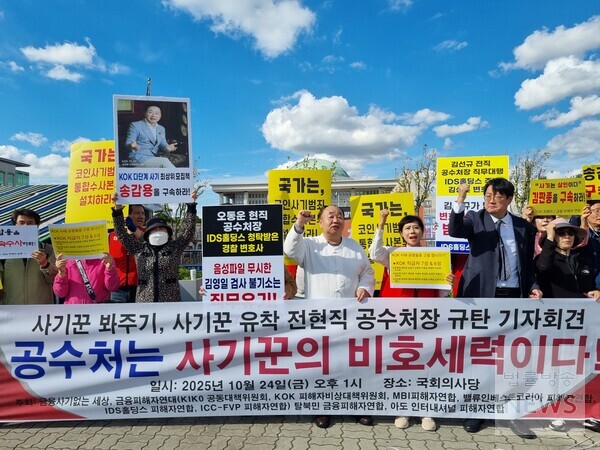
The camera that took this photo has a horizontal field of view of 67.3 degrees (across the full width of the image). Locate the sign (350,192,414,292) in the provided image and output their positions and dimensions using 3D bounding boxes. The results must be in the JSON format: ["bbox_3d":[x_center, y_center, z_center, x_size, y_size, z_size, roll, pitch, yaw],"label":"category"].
[{"bbox_3d":[0.778,0.161,4.150,0.595,0.880,0.020,-4,-2,0],"label":"sign"}]

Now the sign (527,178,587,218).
[{"bbox_3d":[2.002,-0.214,3.500,0.430,0.290,0.020,-2,-7,9],"label":"sign"}]

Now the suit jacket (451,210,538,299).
[{"bbox_3d":[1.417,0.253,3.300,0.660,0.750,0.380,0,0,9],"label":"suit jacket"}]

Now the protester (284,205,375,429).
[{"bbox_3d":[0.228,0.700,3.500,0.700,1.700,0.450,0,0,5],"label":"protester"}]

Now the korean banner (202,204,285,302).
[{"bbox_3d":[-0.424,0.302,3.400,0.600,0.880,0.020,0,-5,0],"label":"korean banner"}]

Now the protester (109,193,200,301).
[{"bbox_3d":[-1.160,0.640,3.580,0.690,1.810,0.480,0,0,-6],"label":"protester"}]

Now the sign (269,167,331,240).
[{"bbox_3d":[0.003,-0.064,4.150,0.585,0.880,0.020,0,-3,0],"label":"sign"}]

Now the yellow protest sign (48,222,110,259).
[{"bbox_3d":[-1.663,0.113,3.400,0.430,0.300,0.020,-4,2,5],"label":"yellow protest sign"}]

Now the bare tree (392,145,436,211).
[{"bbox_3d":[3.050,-0.300,12.000,1.300,3.700,1.300,0,0,0],"label":"bare tree"}]

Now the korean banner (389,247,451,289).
[{"bbox_3d":[0.859,0.310,3.200,0.430,0.300,0.020,-1,-9,3],"label":"korean banner"}]

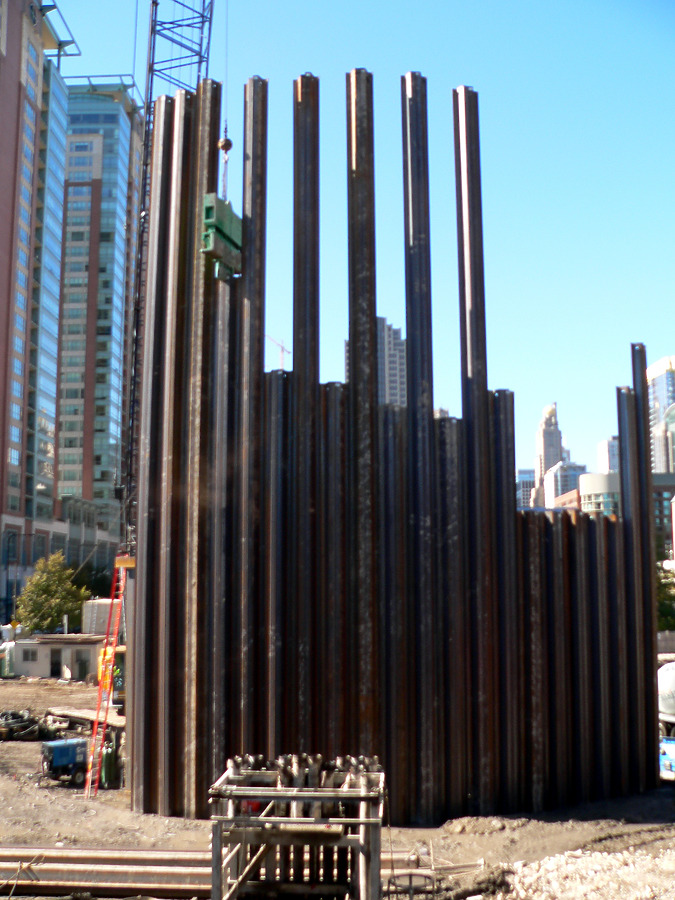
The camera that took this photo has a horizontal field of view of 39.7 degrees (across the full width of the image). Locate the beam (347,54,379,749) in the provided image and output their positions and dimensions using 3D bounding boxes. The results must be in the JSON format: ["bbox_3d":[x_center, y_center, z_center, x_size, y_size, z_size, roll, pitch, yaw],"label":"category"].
[{"bbox_3d":[0.804,-0.841,29.366,0.930,24.160,0.320,0,-9,-1],"label":"beam"}]

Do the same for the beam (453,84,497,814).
[{"bbox_3d":[4.409,-0.623,29.816,0.930,23.750,0.320,2,-10,-14],"label":"beam"}]

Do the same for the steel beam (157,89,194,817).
[{"bbox_3d":[-5.305,-0.627,30.600,0.930,24.150,0.320,-4,-10,23],"label":"steel beam"}]

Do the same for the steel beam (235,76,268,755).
[{"bbox_3d":[-2.733,-0.769,29.753,0.930,24.040,0.320,-2,-10,13],"label":"steel beam"}]

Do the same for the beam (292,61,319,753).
[{"bbox_3d":[-0.969,-0.782,29.444,0.930,24.000,0.320,-1,-9,6],"label":"beam"}]

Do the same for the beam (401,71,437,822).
[{"bbox_3d":[2.605,-0.782,29.491,0.930,24.150,0.320,1,-9,-7],"label":"beam"}]

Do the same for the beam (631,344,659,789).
[{"bbox_3d":[10.809,3.762,32.537,0.930,15.360,0.320,8,-12,-40],"label":"beam"}]

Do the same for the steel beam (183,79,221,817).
[{"bbox_3d":[-4.419,-0.767,30.287,0.930,24.330,0.320,-3,-10,19],"label":"steel beam"}]

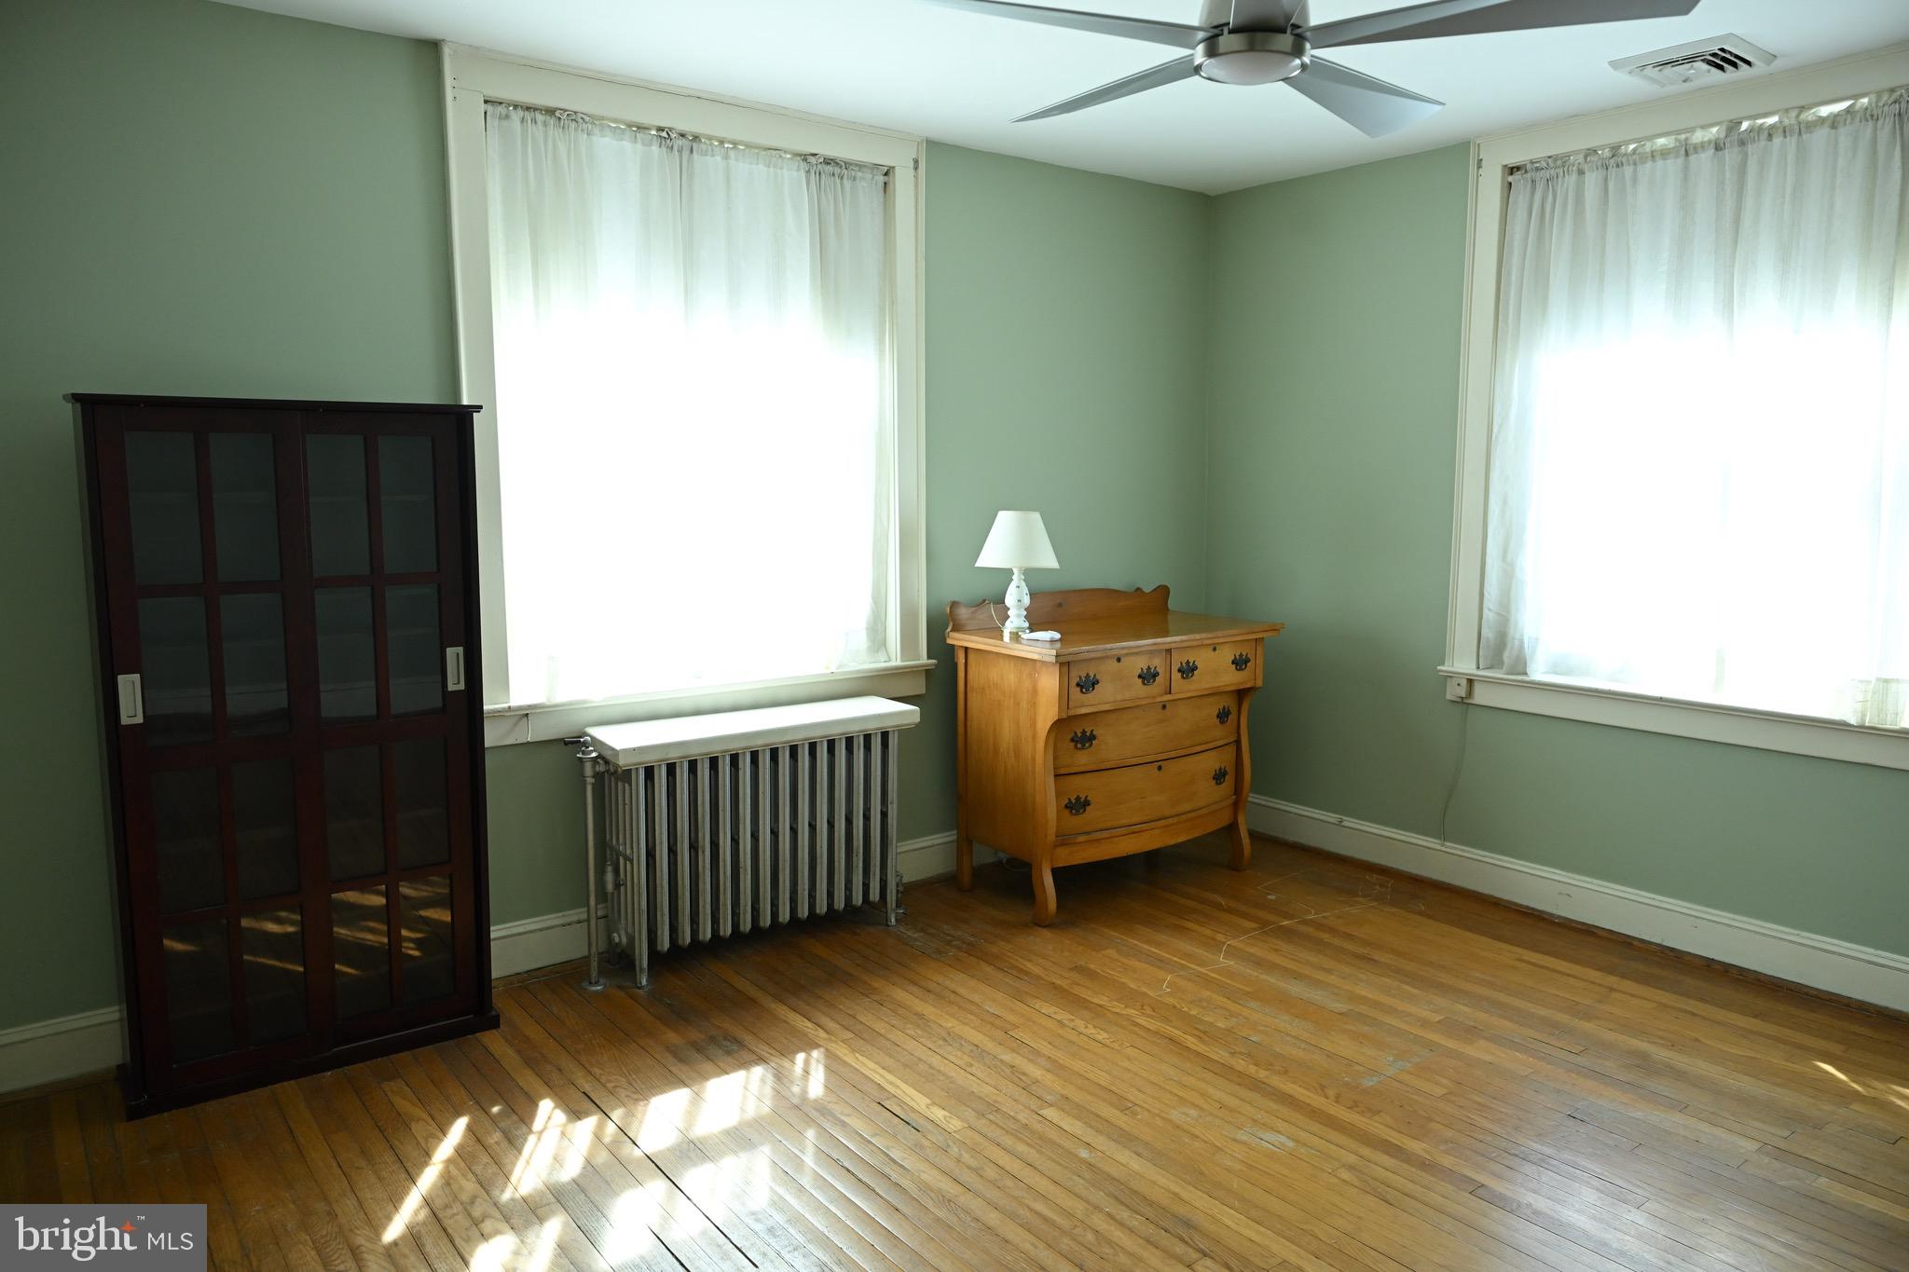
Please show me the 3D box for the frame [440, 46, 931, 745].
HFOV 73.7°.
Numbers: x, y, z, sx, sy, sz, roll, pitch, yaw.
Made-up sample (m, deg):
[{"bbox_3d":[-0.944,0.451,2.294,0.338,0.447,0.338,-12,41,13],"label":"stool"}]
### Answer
[{"bbox_3d":[-0.707,-0.660,3.812,1.500,1.825,0.120,-5,9,-36],"label":"frame"}]

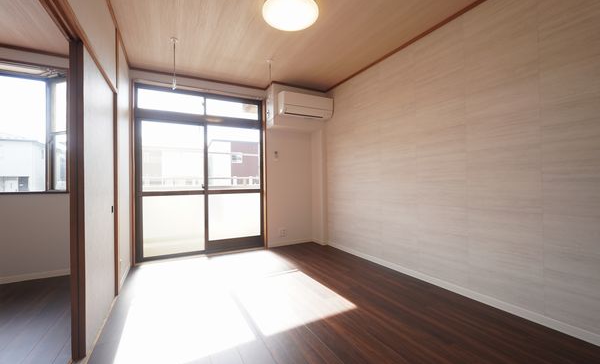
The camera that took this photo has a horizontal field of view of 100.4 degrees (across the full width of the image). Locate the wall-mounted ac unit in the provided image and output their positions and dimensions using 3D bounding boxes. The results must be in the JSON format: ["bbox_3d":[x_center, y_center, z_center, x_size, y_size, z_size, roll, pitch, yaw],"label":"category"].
[{"bbox_3d":[0.101,-1.107,3.673,0.800,0.295,0.225,0,0,-27],"label":"wall-mounted ac unit"}]

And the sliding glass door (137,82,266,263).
[{"bbox_3d":[-1.314,-0.113,3.521,1.680,2.250,0.100,0,0,-27],"label":"sliding glass door"}]

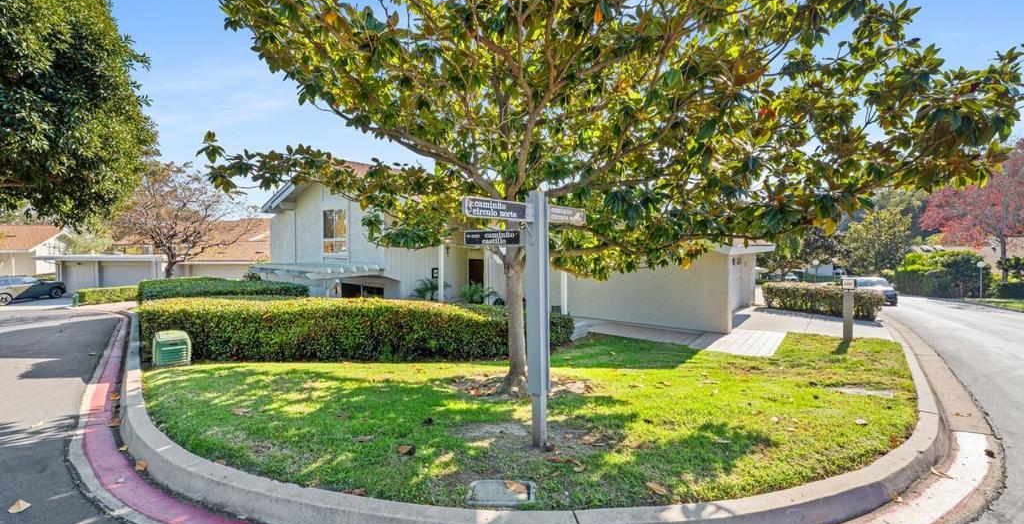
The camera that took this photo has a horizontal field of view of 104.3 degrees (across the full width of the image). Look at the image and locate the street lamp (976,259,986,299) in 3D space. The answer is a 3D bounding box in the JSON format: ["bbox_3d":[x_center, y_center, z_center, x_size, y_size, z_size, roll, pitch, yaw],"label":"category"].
[{"bbox_3d":[27.900,1.100,23.700,0.360,2.300,0.360,-1,1,-41],"label":"street lamp"}]

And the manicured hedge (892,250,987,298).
[{"bbox_3d":[28.100,0.760,26.100,2.100,2.800,4.800,0,1,-26],"label":"manicured hedge"}]

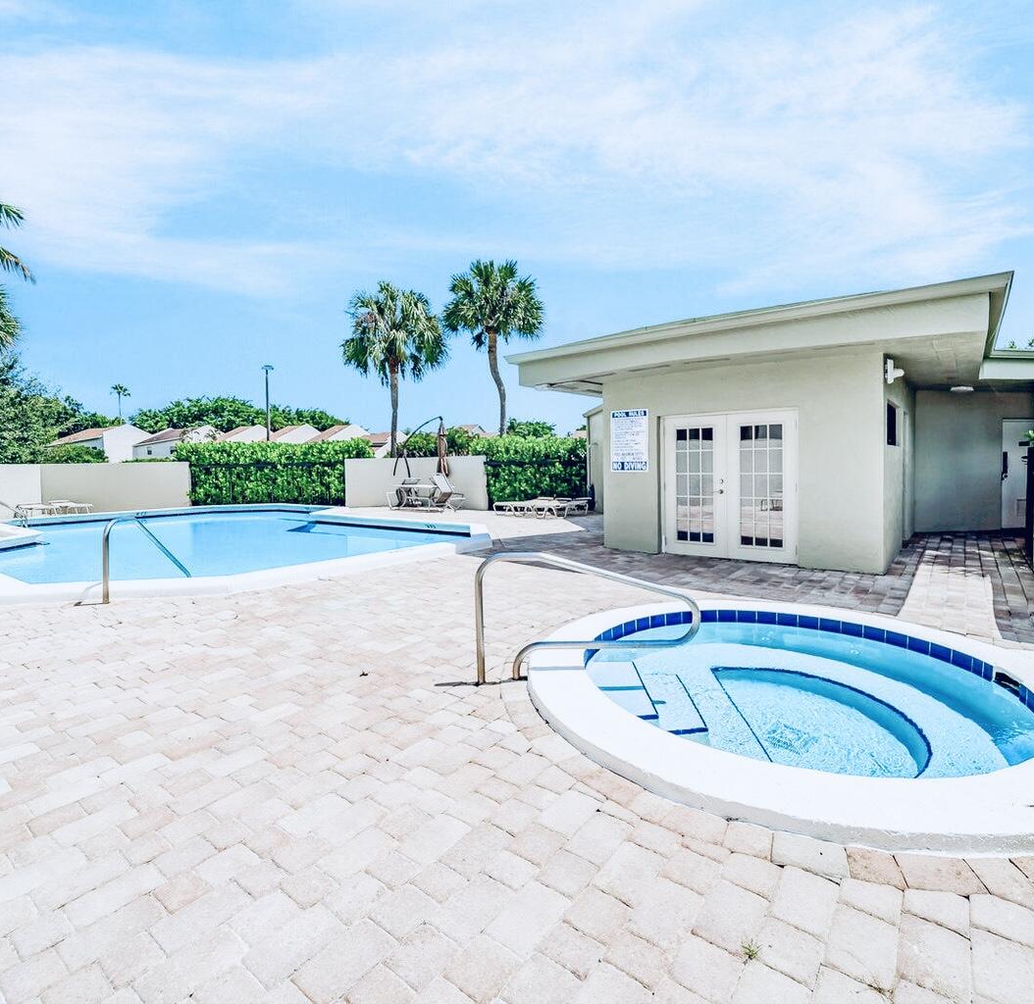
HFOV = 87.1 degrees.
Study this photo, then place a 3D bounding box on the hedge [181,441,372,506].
[{"bbox_3d":[-8.606,-1.052,19.985,7.850,2.200,1.400,0,5,12],"label":"hedge"}]

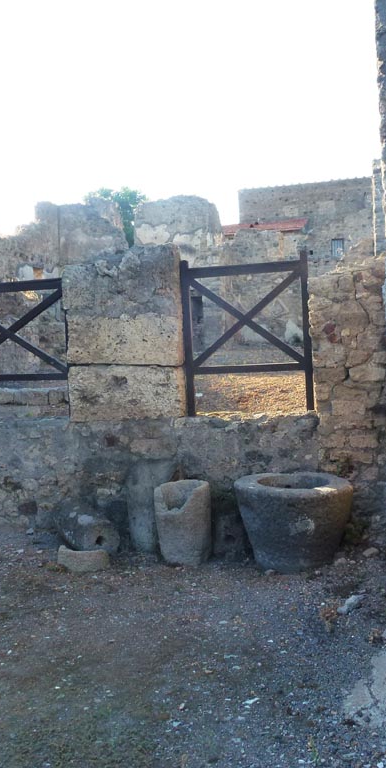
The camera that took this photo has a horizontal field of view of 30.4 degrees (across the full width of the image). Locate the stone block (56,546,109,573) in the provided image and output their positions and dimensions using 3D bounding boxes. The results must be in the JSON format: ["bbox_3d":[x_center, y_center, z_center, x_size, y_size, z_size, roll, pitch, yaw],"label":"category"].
[{"bbox_3d":[-0.798,1.265,5.197,0.360,0.160,0.230,-2,2,14],"label":"stone block"}]

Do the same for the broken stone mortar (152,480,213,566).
[{"bbox_3d":[-0.071,1.023,5.310,0.410,0.580,0.400,-2,2,0],"label":"broken stone mortar"}]

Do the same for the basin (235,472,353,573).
[{"bbox_3d":[0.779,0.994,5.210,0.840,0.580,0.840,-2,2,14],"label":"basin"}]

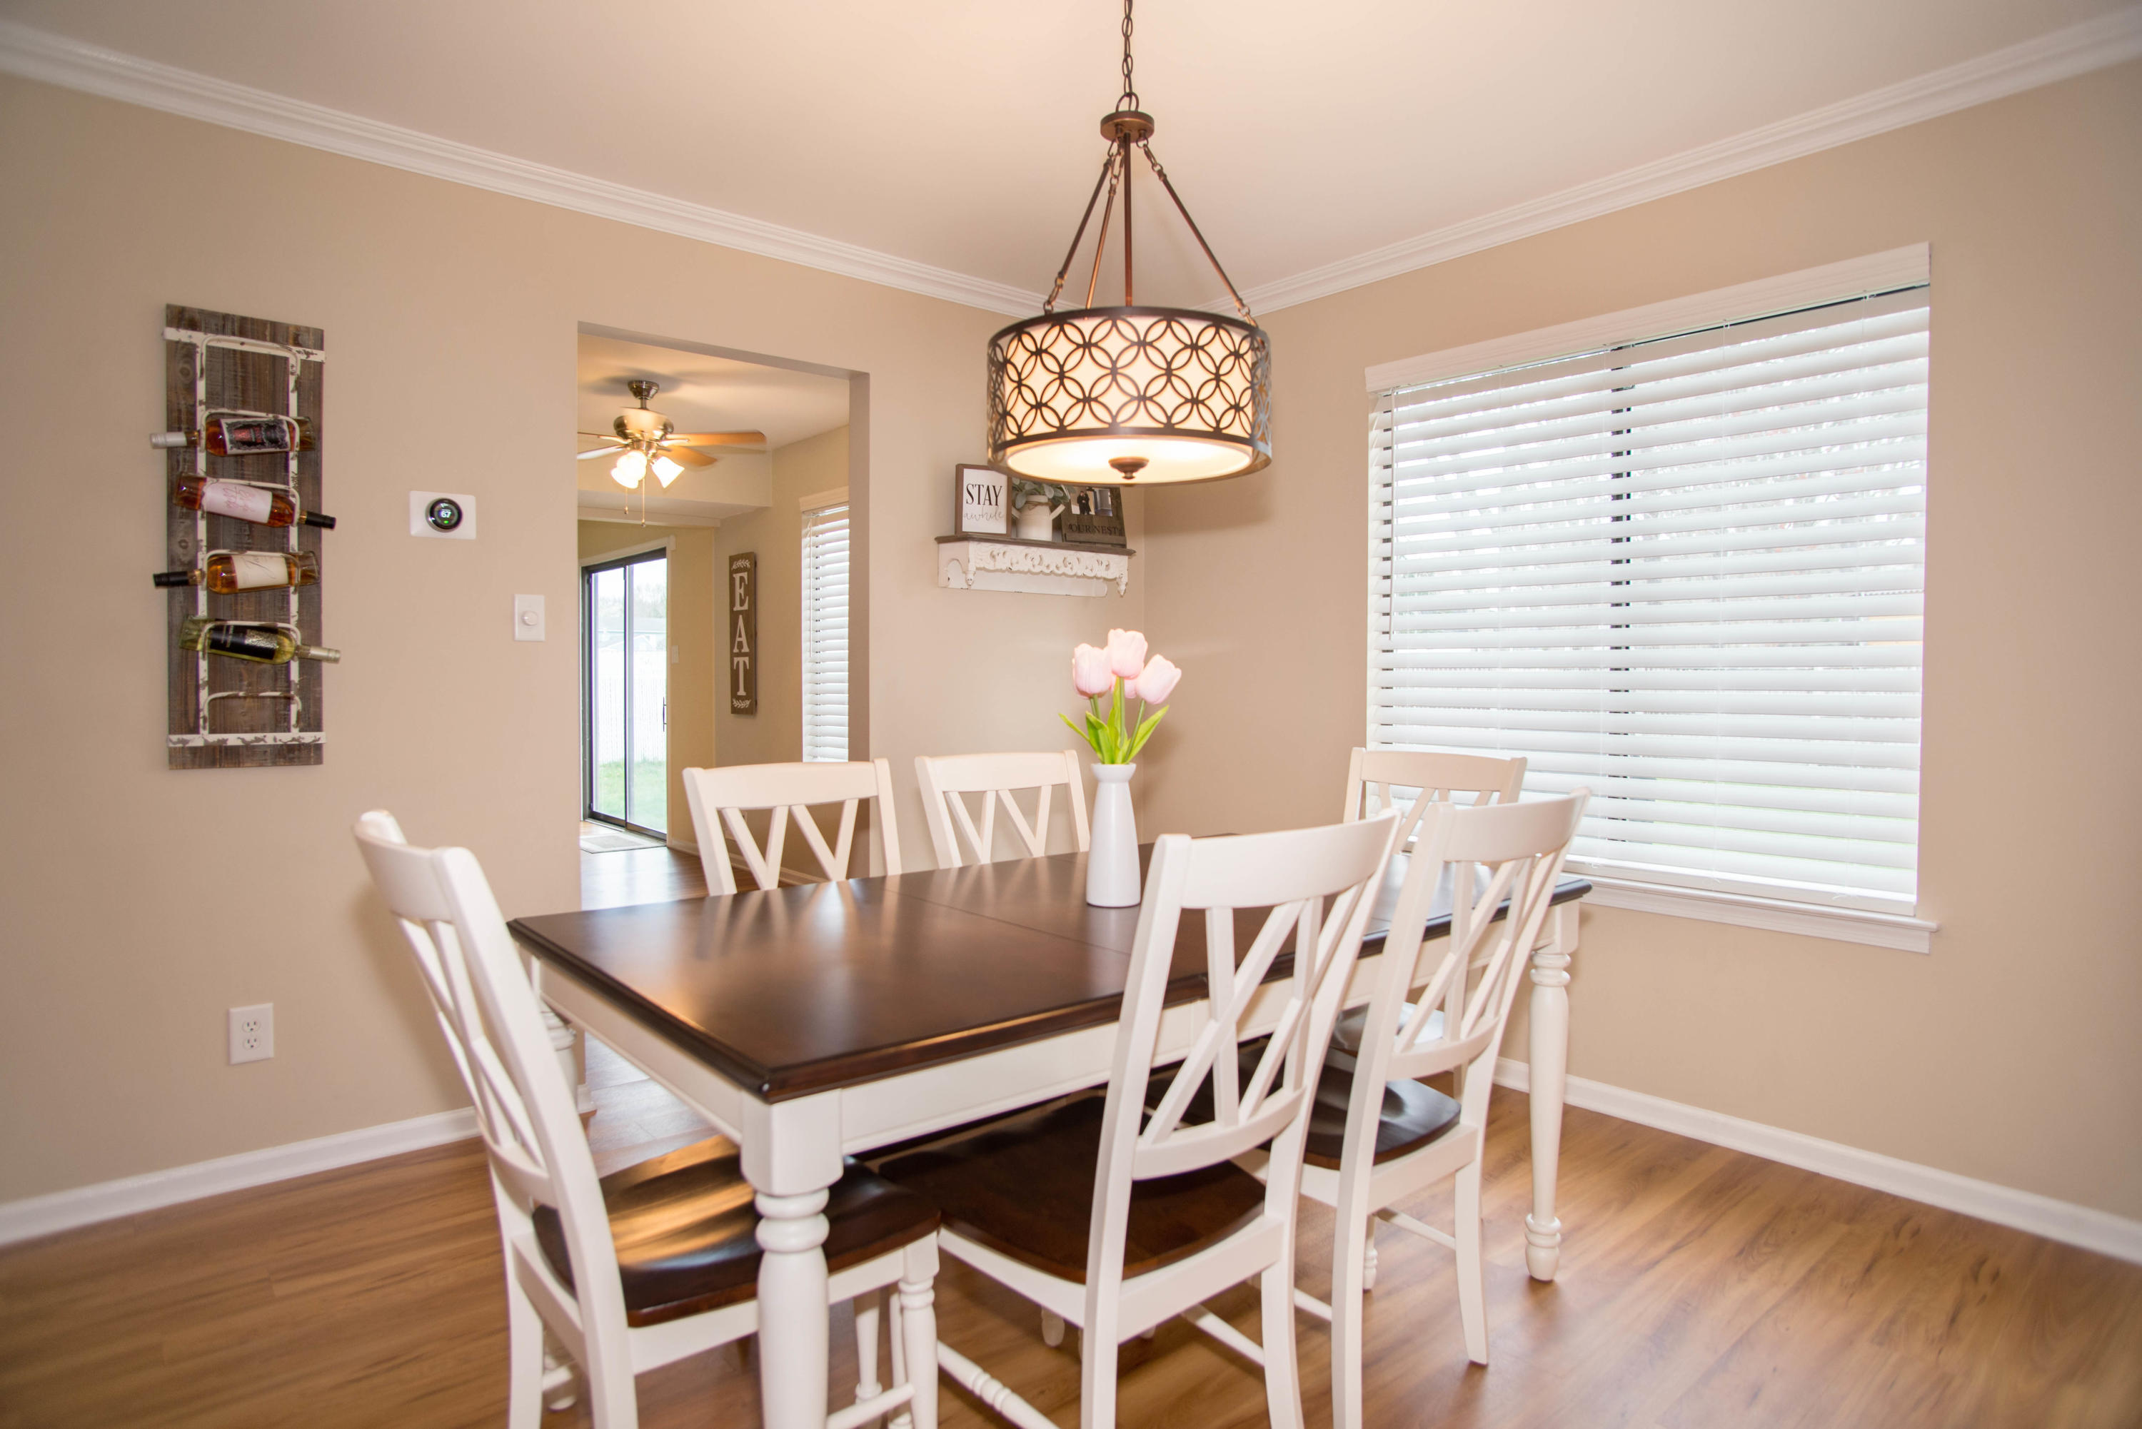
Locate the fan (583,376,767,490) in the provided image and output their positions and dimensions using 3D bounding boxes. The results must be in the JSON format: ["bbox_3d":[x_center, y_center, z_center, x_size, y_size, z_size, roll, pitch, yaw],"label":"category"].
[{"bbox_3d":[-1.854,-1.212,5.185,1.080,0.460,1.080,-2,3,-40],"label":"fan"}]

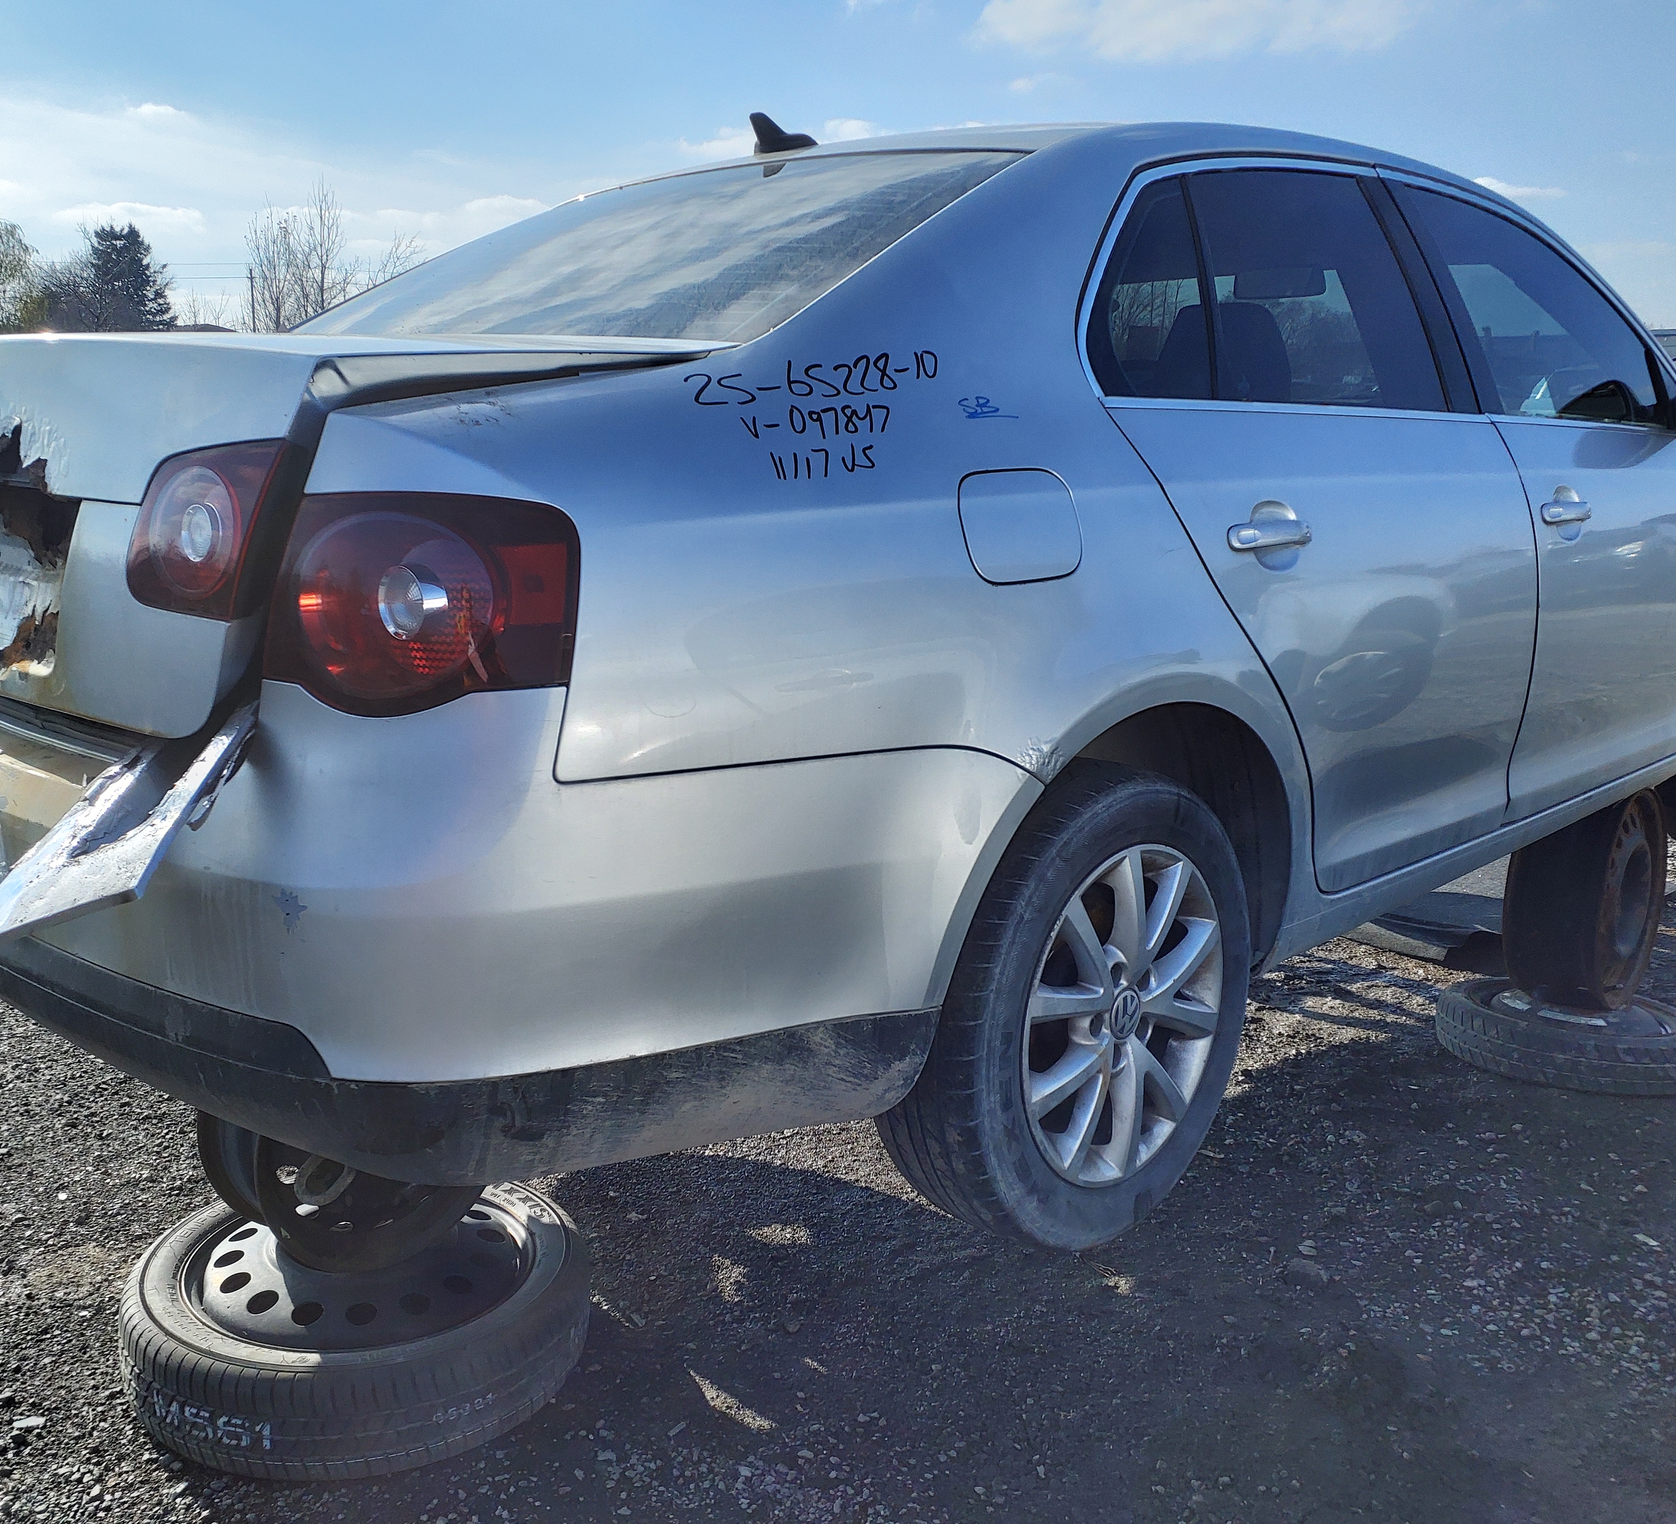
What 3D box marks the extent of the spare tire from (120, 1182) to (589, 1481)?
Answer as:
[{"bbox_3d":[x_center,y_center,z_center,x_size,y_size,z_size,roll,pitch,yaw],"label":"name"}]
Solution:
[{"bbox_3d":[-0.642,0.735,2.072,0.605,0.158,0.605,-8,15,-44],"label":"spare tire"}]

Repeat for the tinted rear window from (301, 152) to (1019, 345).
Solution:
[{"bbox_3d":[-0.351,-0.740,2.196,1.220,0.086,0.717,12,43,45],"label":"tinted rear window"}]

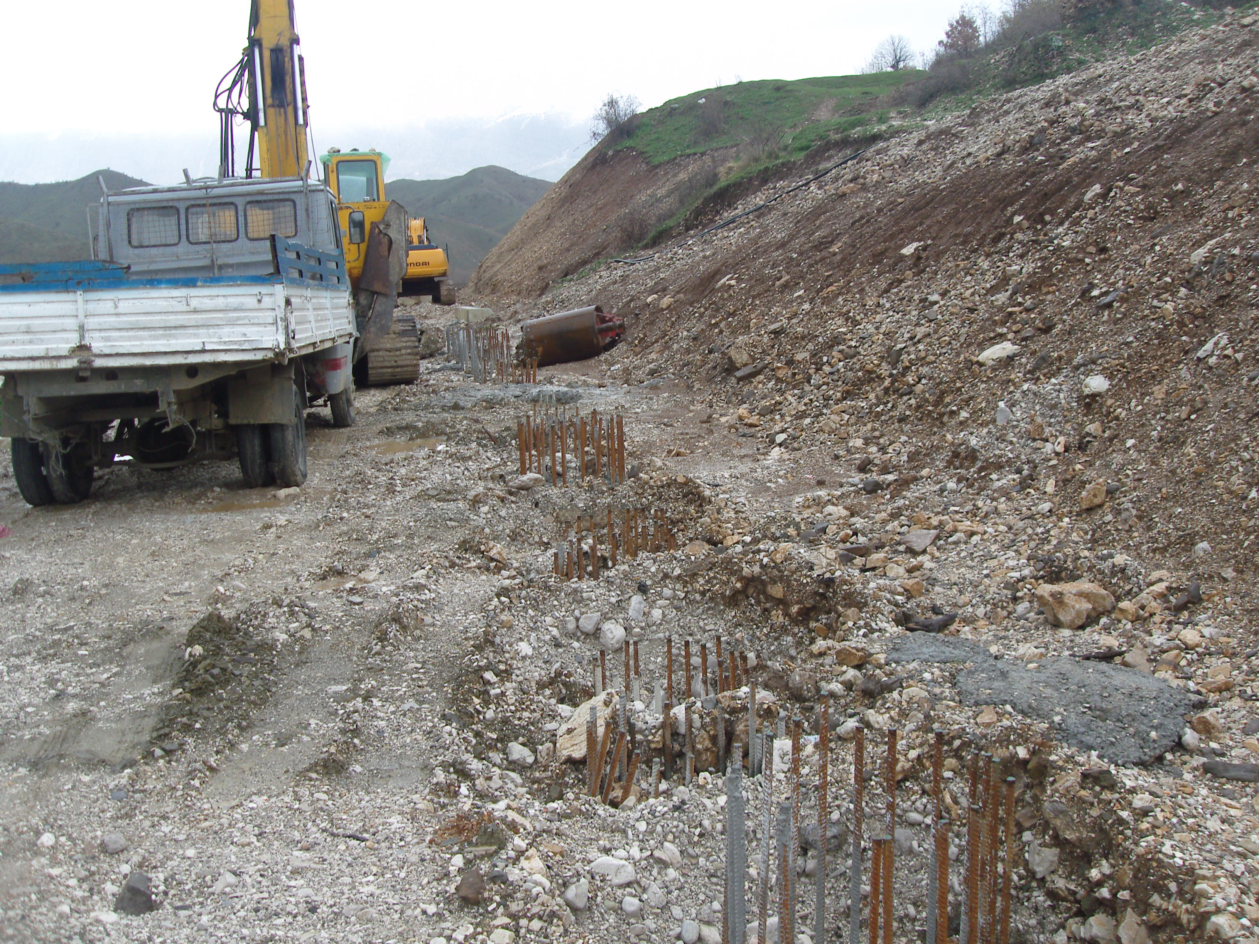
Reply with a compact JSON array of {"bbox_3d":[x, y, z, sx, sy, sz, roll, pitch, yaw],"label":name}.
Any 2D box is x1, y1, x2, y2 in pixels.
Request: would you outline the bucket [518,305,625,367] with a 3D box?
[{"bbox_3d":[-0.845,-2.133,21.110,1.620,0.780,0.780,-11,6,14],"label":"bucket"}]

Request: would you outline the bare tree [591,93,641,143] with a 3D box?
[{"bbox_3d":[-0.700,-17.900,68.000,2.500,2.450,2.300,0,9,0],"label":"bare tree"}]

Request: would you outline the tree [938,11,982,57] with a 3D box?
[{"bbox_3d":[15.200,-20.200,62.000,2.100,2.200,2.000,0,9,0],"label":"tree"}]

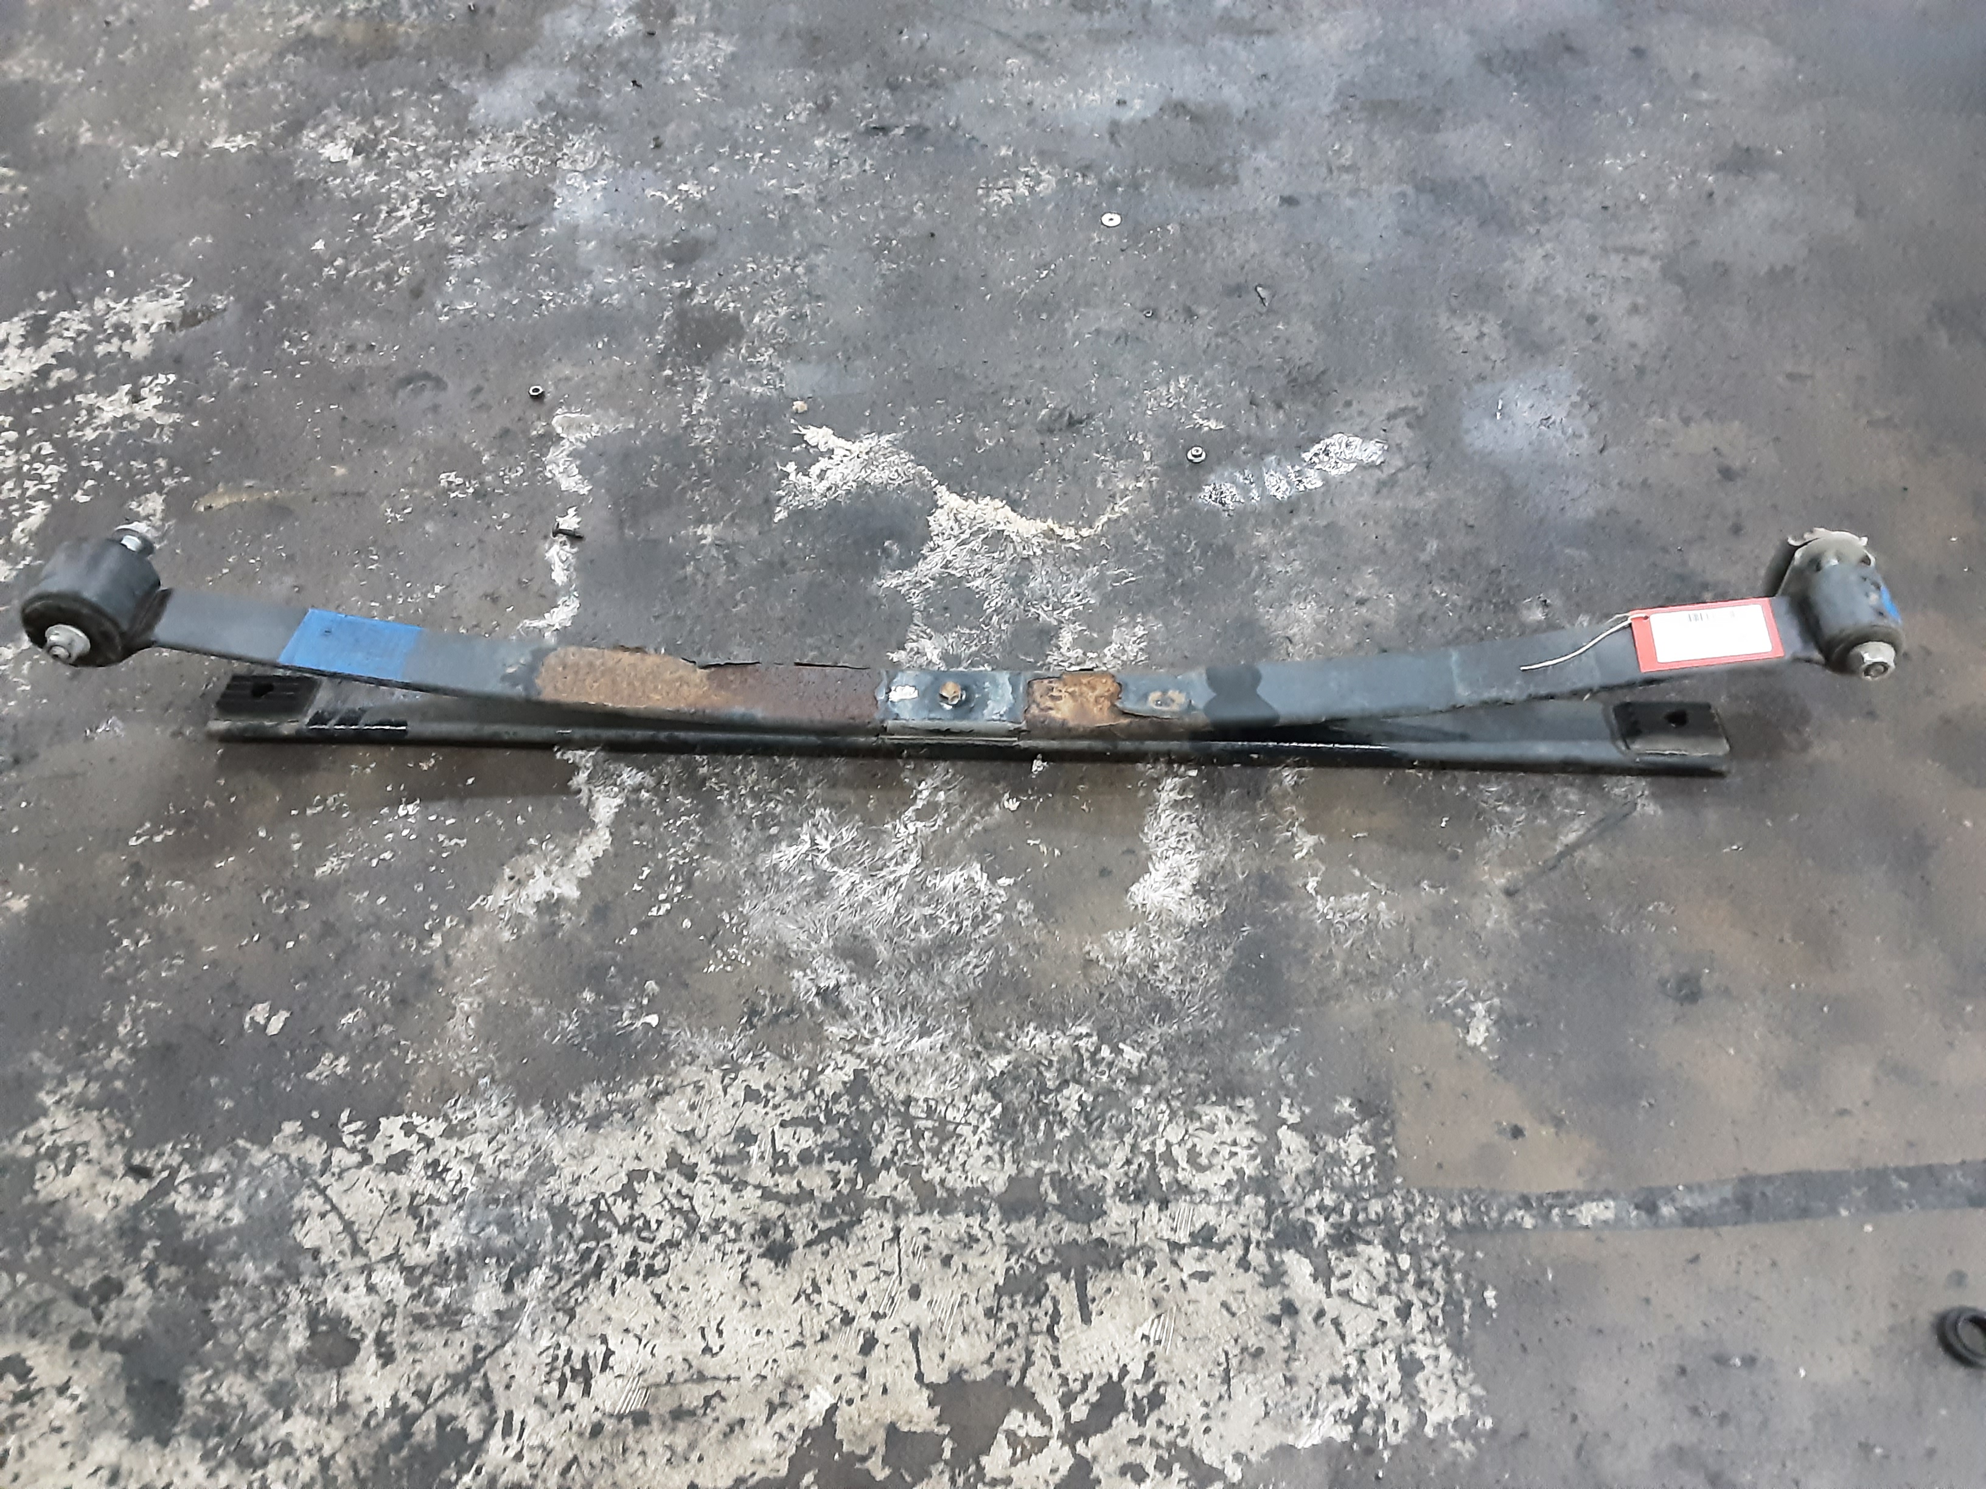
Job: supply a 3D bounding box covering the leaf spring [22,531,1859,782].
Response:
[{"bbox_3d":[-0.035,-0.080,1.283,1.490,0.193,0.138,1,47,2],"label":"leaf spring"}]

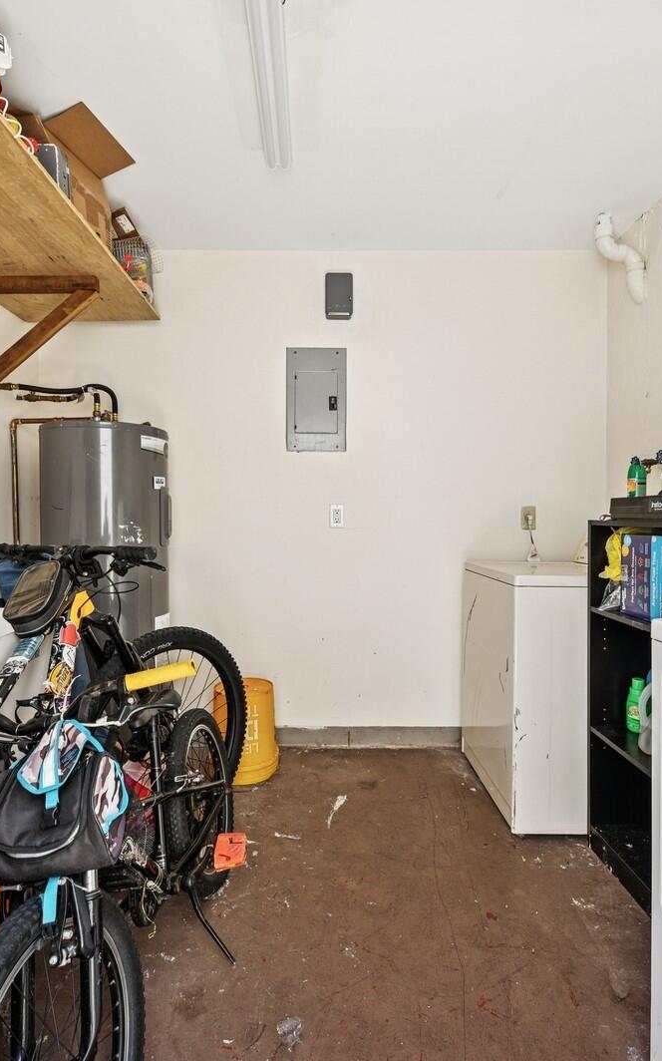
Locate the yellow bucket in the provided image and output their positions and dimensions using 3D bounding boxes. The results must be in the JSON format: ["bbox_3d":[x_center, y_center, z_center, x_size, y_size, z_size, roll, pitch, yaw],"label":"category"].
[{"bbox_3d":[-0.387,0.877,2.366,0.305,0.370,0.305,0,0,0],"label":"yellow bucket"}]

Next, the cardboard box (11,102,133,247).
[{"bbox_3d":[-1.000,-1.183,1.842,0.450,0.320,0.360,0,0,12],"label":"cardboard box"}]

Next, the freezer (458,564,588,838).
[{"bbox_3d":[0.980,0.606,2.209,0.670,0.915,0.680,0,0,0],"label":"freezer"}]

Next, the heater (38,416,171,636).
[{"bbox_3d":[-0.970,0.318,2.262,0.500,1.490,0.500,0,0,0],"label":"heater"}]

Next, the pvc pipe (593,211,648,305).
[{"bbox_3d":[1.255,-1.169,2.302,0.220,0.365,0.080,0,0,0],"label":"pvc pipe"}]

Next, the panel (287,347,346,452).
[{"bbox_3d":[-0.071,-0.636,2.568,0.291,0.498,0.040,0,0,0],"label":"panel"}]

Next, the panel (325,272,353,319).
[{"bbox_3d":[0.039,-1.118,2.540,0.133,0.200,0.080,0,0,0],"label":"panel"}]

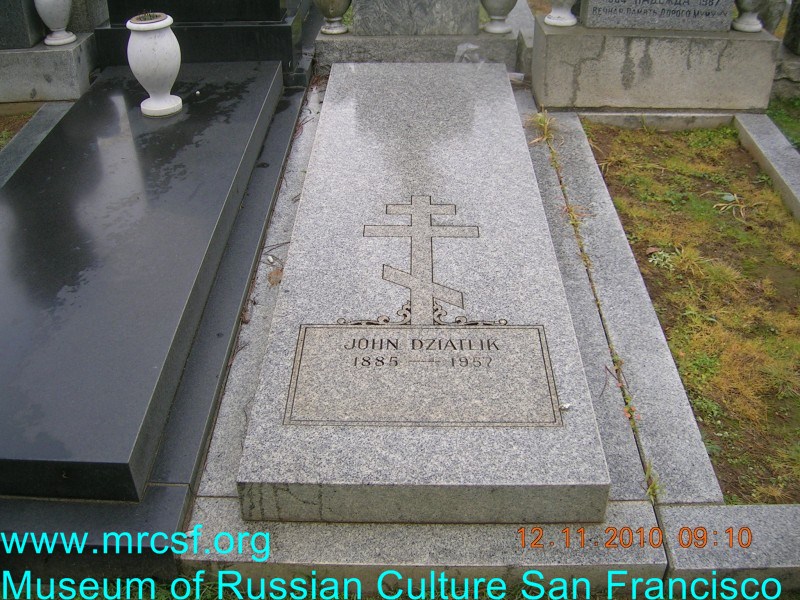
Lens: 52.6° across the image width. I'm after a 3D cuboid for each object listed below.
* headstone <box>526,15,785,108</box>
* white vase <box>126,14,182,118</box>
[{"bbox_3d":[1.008,-0.938,3.221,0.884,0.277,0.227,0,37,0],"label":"headstone"},{"bbox_3d":[-0.859,-0.824,2.848,0.185,0.317,0.185,0,37,0],"label":"white vase"}]

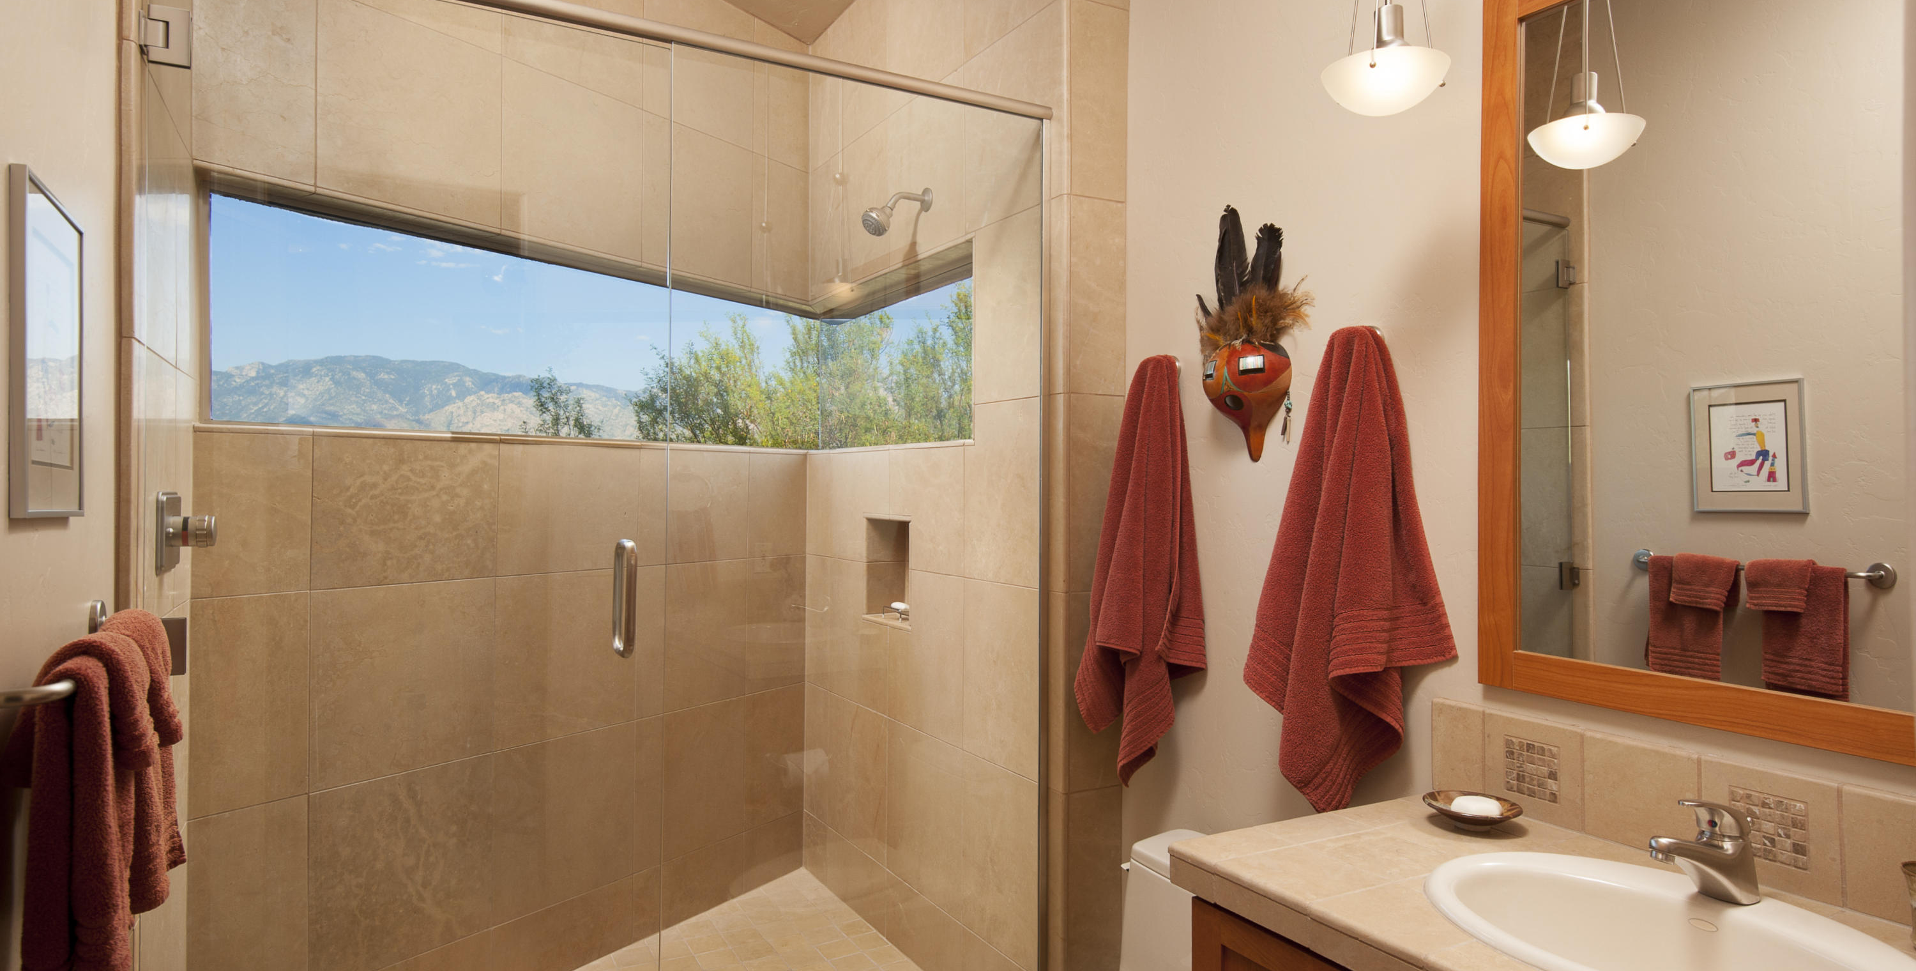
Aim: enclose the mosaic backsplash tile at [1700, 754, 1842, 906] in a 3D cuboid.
[{"bbox_3d":[1.046,0.443,1.303,0.012,0.151,0.152,0,0,-30],"label":"mosaic backsplash tile"}]

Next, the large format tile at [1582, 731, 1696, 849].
[{"bbox_3d":[0.968,0.440,1.435,0.012,0.149,0.152,0,0,-30],"label":"large format tile"}]

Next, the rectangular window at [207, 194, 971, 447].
[{"bbox_3d":[-0.660,-0.400,2.841,1.134,0.520,2.061,0,0,34],"label":"rectangular window"}]

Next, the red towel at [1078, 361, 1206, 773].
[{"bbox_3d":[0.405,0.185,2.204,0.160,0.915,0.270,0,0,-30],"label":"red towel"}]

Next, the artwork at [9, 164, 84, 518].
[{"bbox_3d":[-1.093,-0.153,1.214,0.020,0.376,0.300,0,0,-32],"label":"artwork"}]

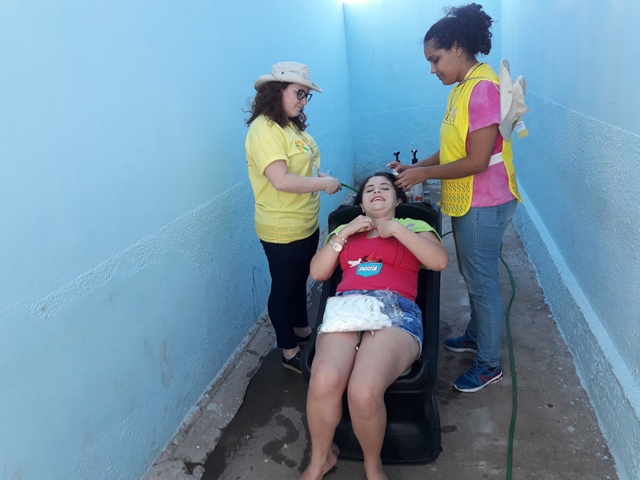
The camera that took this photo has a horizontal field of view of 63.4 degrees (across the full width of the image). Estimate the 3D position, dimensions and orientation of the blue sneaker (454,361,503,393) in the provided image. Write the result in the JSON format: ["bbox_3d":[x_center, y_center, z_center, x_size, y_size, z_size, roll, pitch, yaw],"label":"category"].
[{"bbox_3d":[0.781,0.654,2.557,0.262,0.106,0.098,-13,20,-23],"label":"blue sneaker"}]

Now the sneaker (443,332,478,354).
[{"bbox_3d":[0.823,0.549,2.861,0.262,0.106,0.098,0,19,15],"label":"sneaker"}]

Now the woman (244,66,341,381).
[{"bbox_3d":[-0.077,-0.083,2.682,0.470,1.580,0.460,2,19,21],"label":"woman"}]

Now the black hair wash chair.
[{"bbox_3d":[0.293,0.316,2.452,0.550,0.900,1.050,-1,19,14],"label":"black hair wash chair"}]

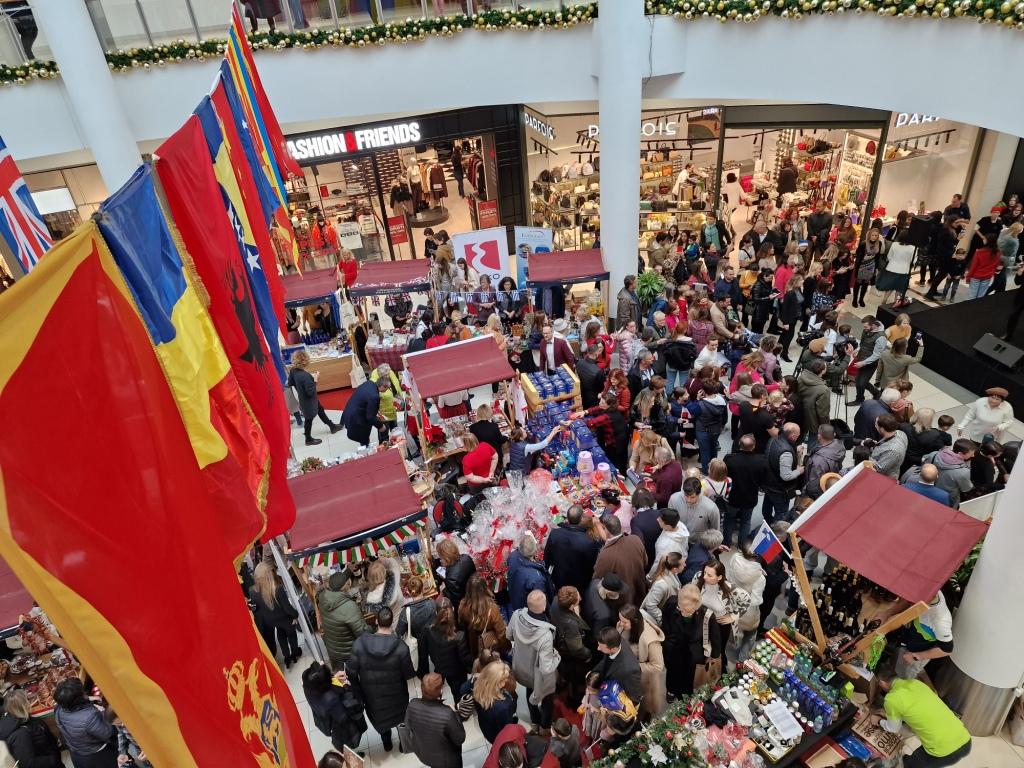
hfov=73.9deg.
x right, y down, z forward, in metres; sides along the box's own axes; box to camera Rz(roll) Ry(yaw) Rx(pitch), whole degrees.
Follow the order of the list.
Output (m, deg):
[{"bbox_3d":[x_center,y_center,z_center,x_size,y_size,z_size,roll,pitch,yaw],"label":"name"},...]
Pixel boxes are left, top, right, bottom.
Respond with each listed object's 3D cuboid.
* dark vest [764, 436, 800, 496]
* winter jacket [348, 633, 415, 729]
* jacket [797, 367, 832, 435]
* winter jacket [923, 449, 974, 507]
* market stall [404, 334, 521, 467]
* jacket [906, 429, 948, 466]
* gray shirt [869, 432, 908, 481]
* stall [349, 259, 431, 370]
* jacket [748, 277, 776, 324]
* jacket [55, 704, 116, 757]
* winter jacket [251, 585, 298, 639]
[{"bbox_3d":[3.411,1.040,8.580,0.360,0.700,0.480,-8,33,-4],"label":"dark vest"},{"bbox_3d":[-1.209,2.776,6.503,0.600,1.000,0.380,-9,31,-6],"label":"winter jacket"},{"bbox_3d":[4.182,0.244,9.480,0.370,0.820,0.520,-24,37,-27],"label":"jacket"},{"bbox_3d":[5.265,1.164,8.206,0.360,0.740,0.540,-31,39,-35],"label":"winter jacket"},{"bbox_3d":[-0.640,0.626,9.914,1.400,2.150,1.240,-14,34,-13],"label":"market stall"},{"bbox_3d":[5.406,0.830,8.896,0.500,0.700,0.340,11,35,25],"label":"jacket"},{"bbox_3d":[4.702,0.925,8.565,0.540,0.720,0.460,-29,40,-32],"label":"gray shirt"},{"bbox_3d":[-1.937,-1.065,12.564,1.382,2.150,1.180,-3,33,5],"label":"stall"},{"bbox_3d":[4.793,-1.598,13.018,0.420,0.840,0.500,6,33,19],"label":"jacket"},{"bbox_3d":[-3.902,3.169,6.240,0.520,0.640,0.360,-15,32,-15],"label":"jacket"},{"bbox_3d":[-2.596,2.486,7.467,0.500,0.700,0.320,-10,31,-7],"label":"winter jacket"}]

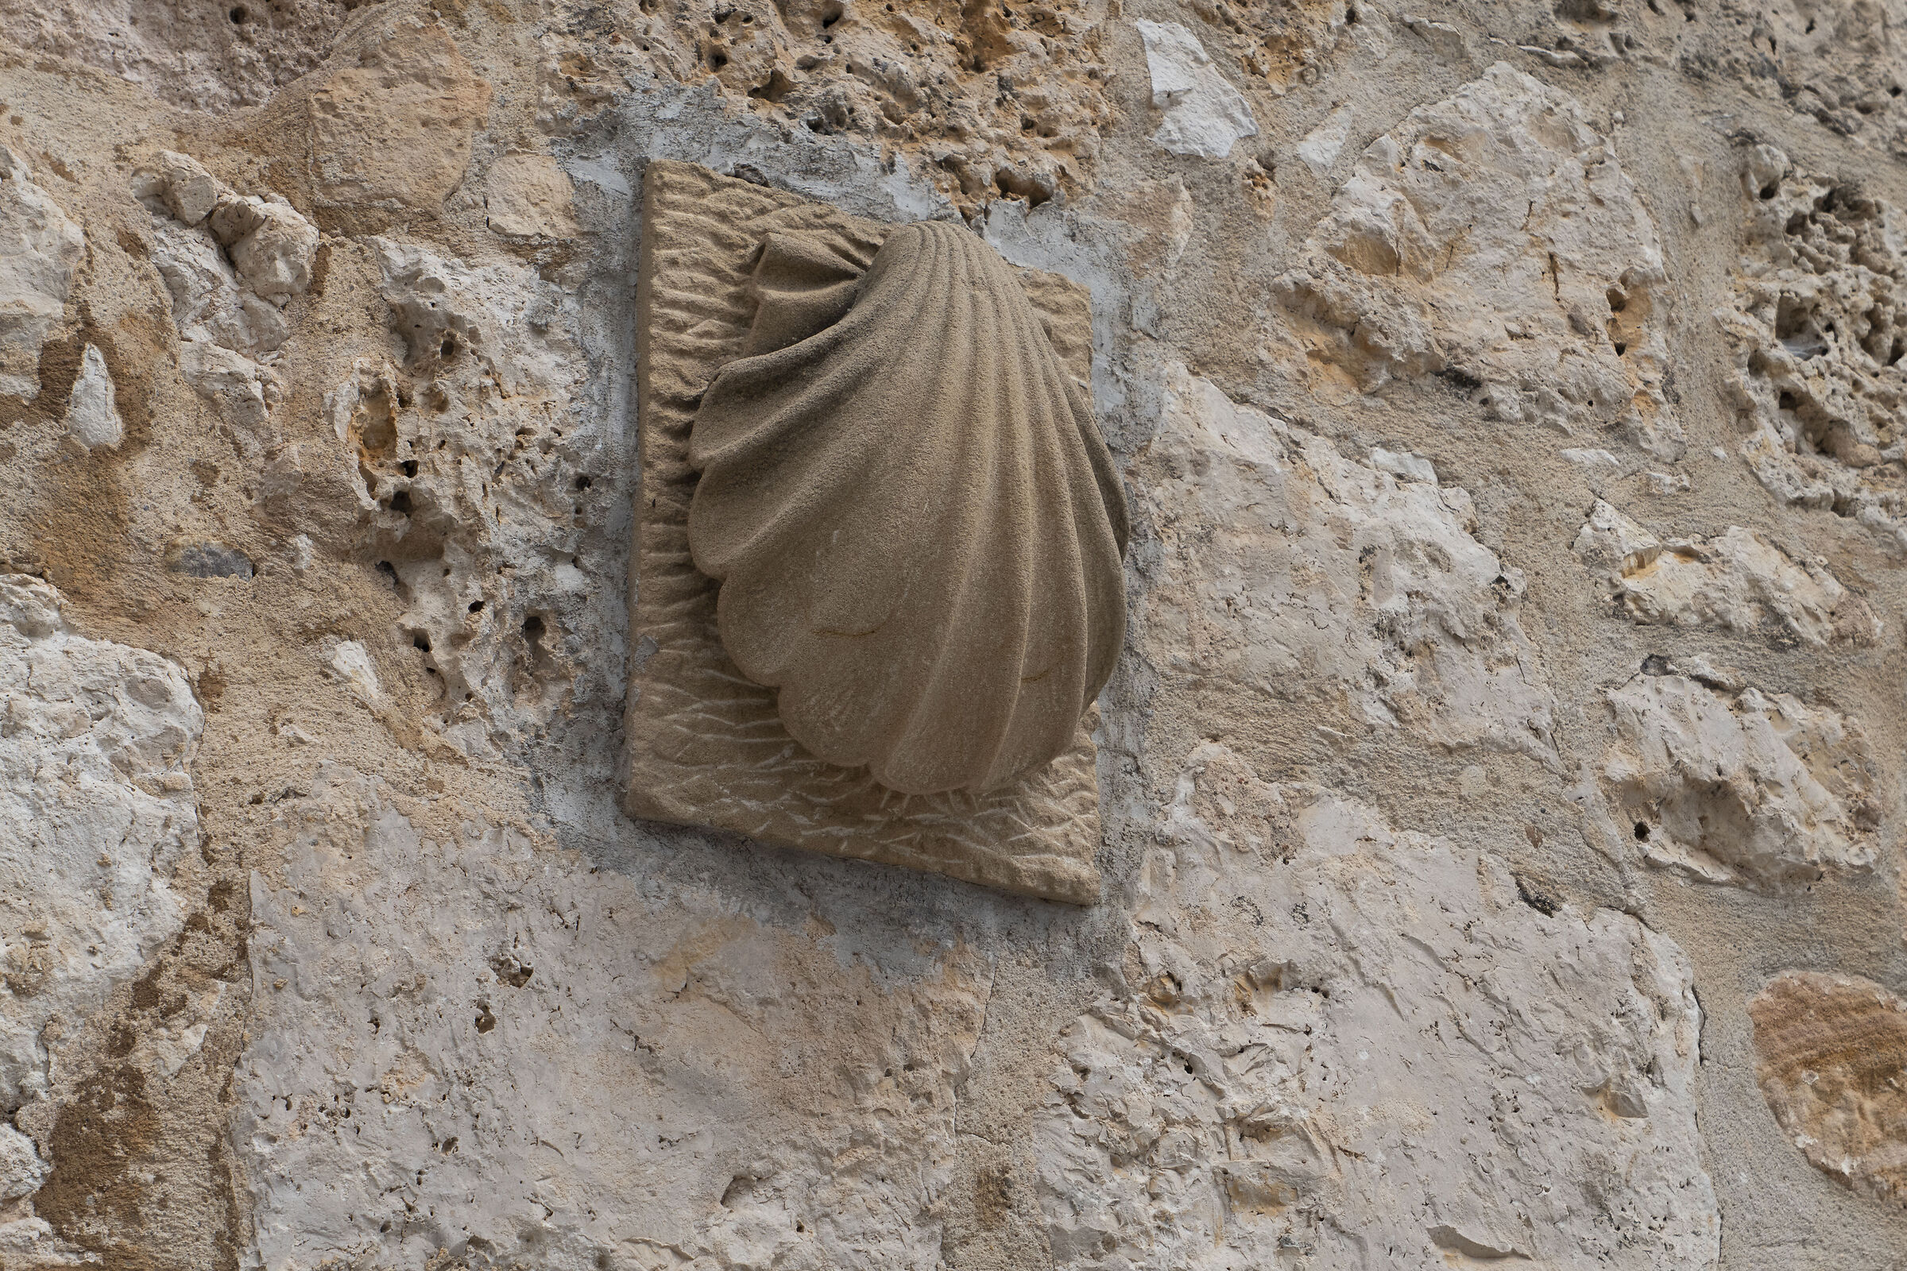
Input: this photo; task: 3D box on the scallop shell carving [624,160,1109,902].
[{"bbox_3d":[-0.030,-0.073,2.249,0.312,0.402,0.100,12,-24,-29],"label":"scallop shell carving"}]

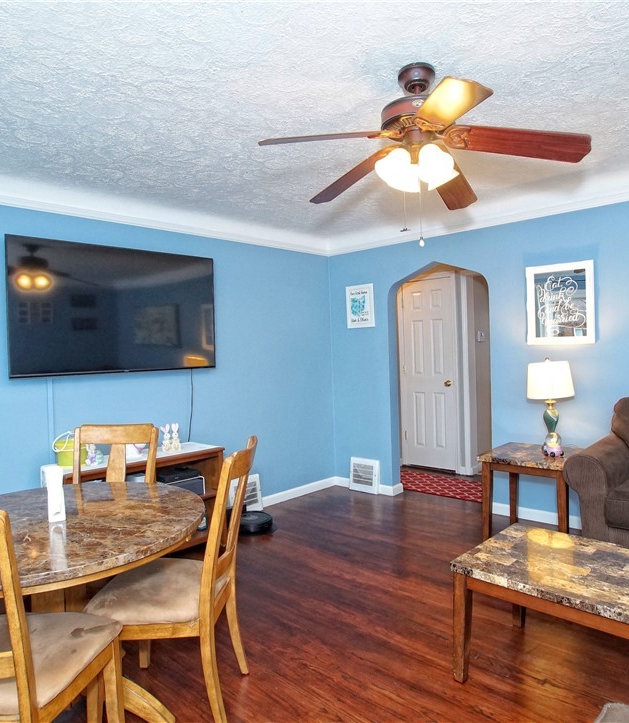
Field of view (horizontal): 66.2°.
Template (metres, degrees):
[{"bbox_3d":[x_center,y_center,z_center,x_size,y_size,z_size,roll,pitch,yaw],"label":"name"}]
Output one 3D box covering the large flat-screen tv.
[{"bbox_3d":[-1.261,-0.334,3.190,1.326,0.813,0.070,-3,1,-43],"label":"large flat-screen tv"}]

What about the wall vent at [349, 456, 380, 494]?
[{"bbox_3d":[0.463,1.025,4.362,0.288,0.302,0.050,-1,1,39],"label":"wall vent"}]

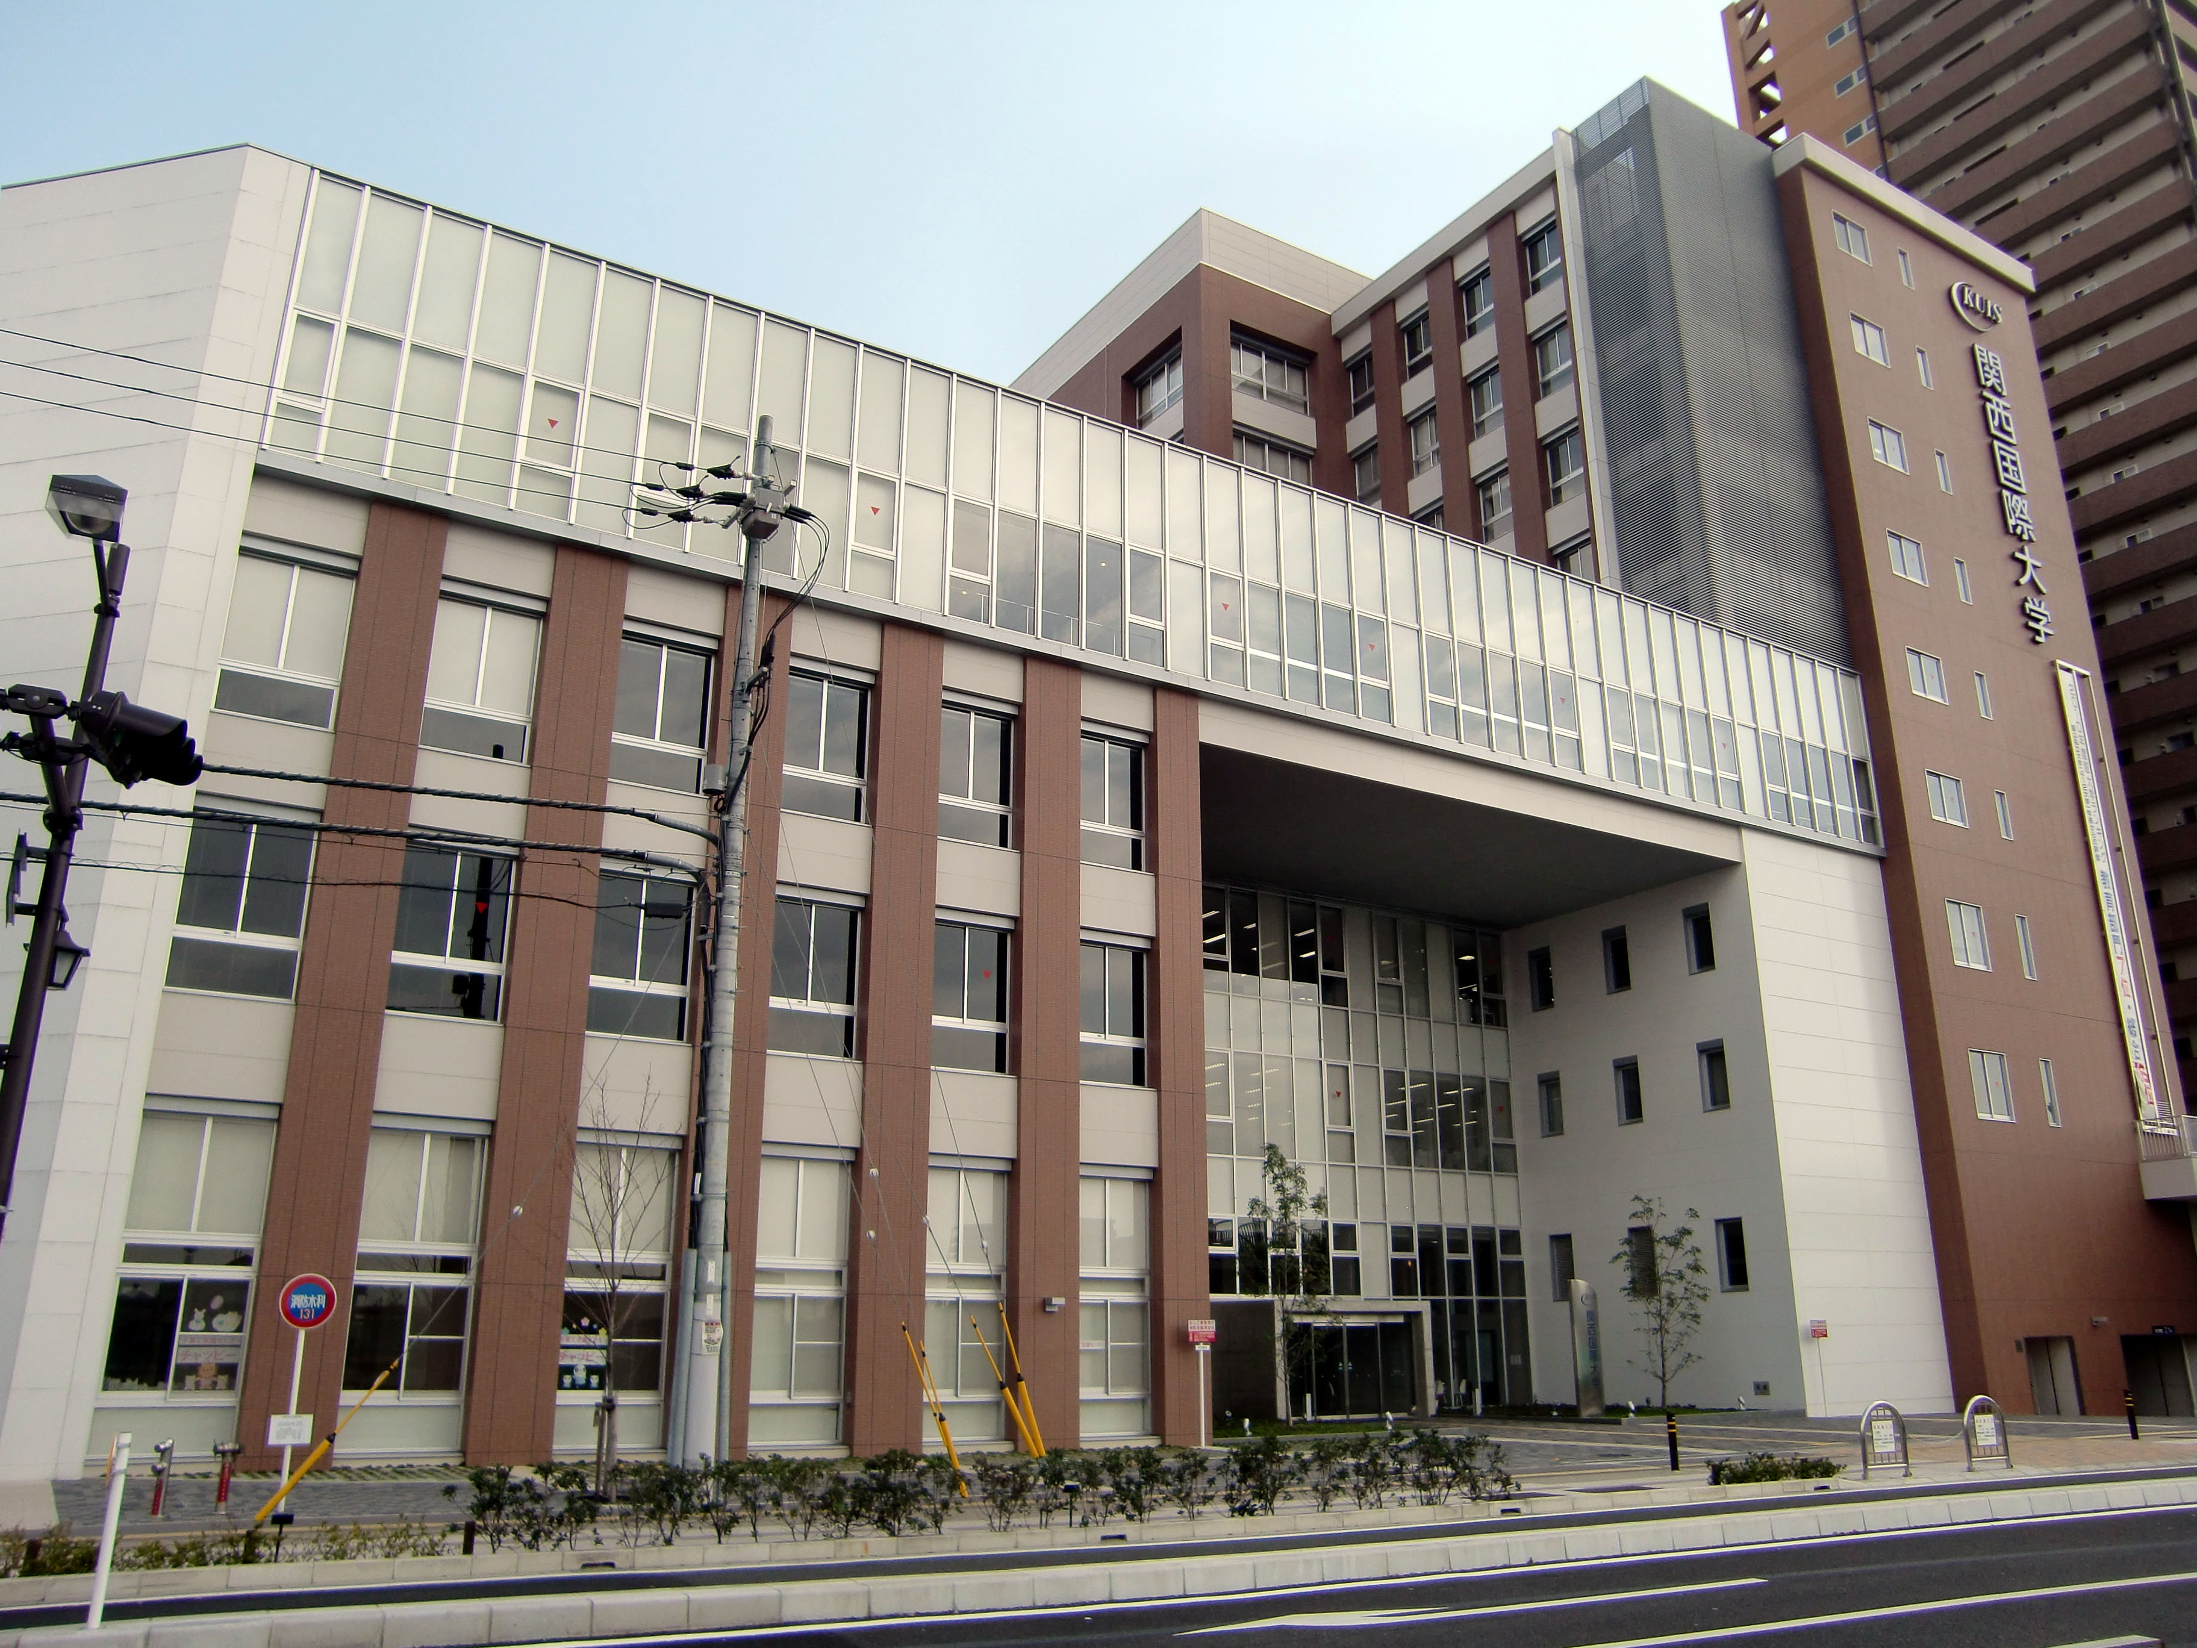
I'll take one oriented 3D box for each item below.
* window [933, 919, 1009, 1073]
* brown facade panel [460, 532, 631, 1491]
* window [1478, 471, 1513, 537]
[{"bbox_3d":[-2.406,3.180,32.374,1.782,2.735,0.148,11,-20,-30],"label":"window"},{"bbox_3d":[-8.773,2.428,28.466,1.240,14.699,0.420,11,-21,-30],"label":"brown facade panel"},{"bbox_3d":[12.548,-9.875,55.218,0.148,2.205,1.696,11,-20,-30],"label":"window"}]

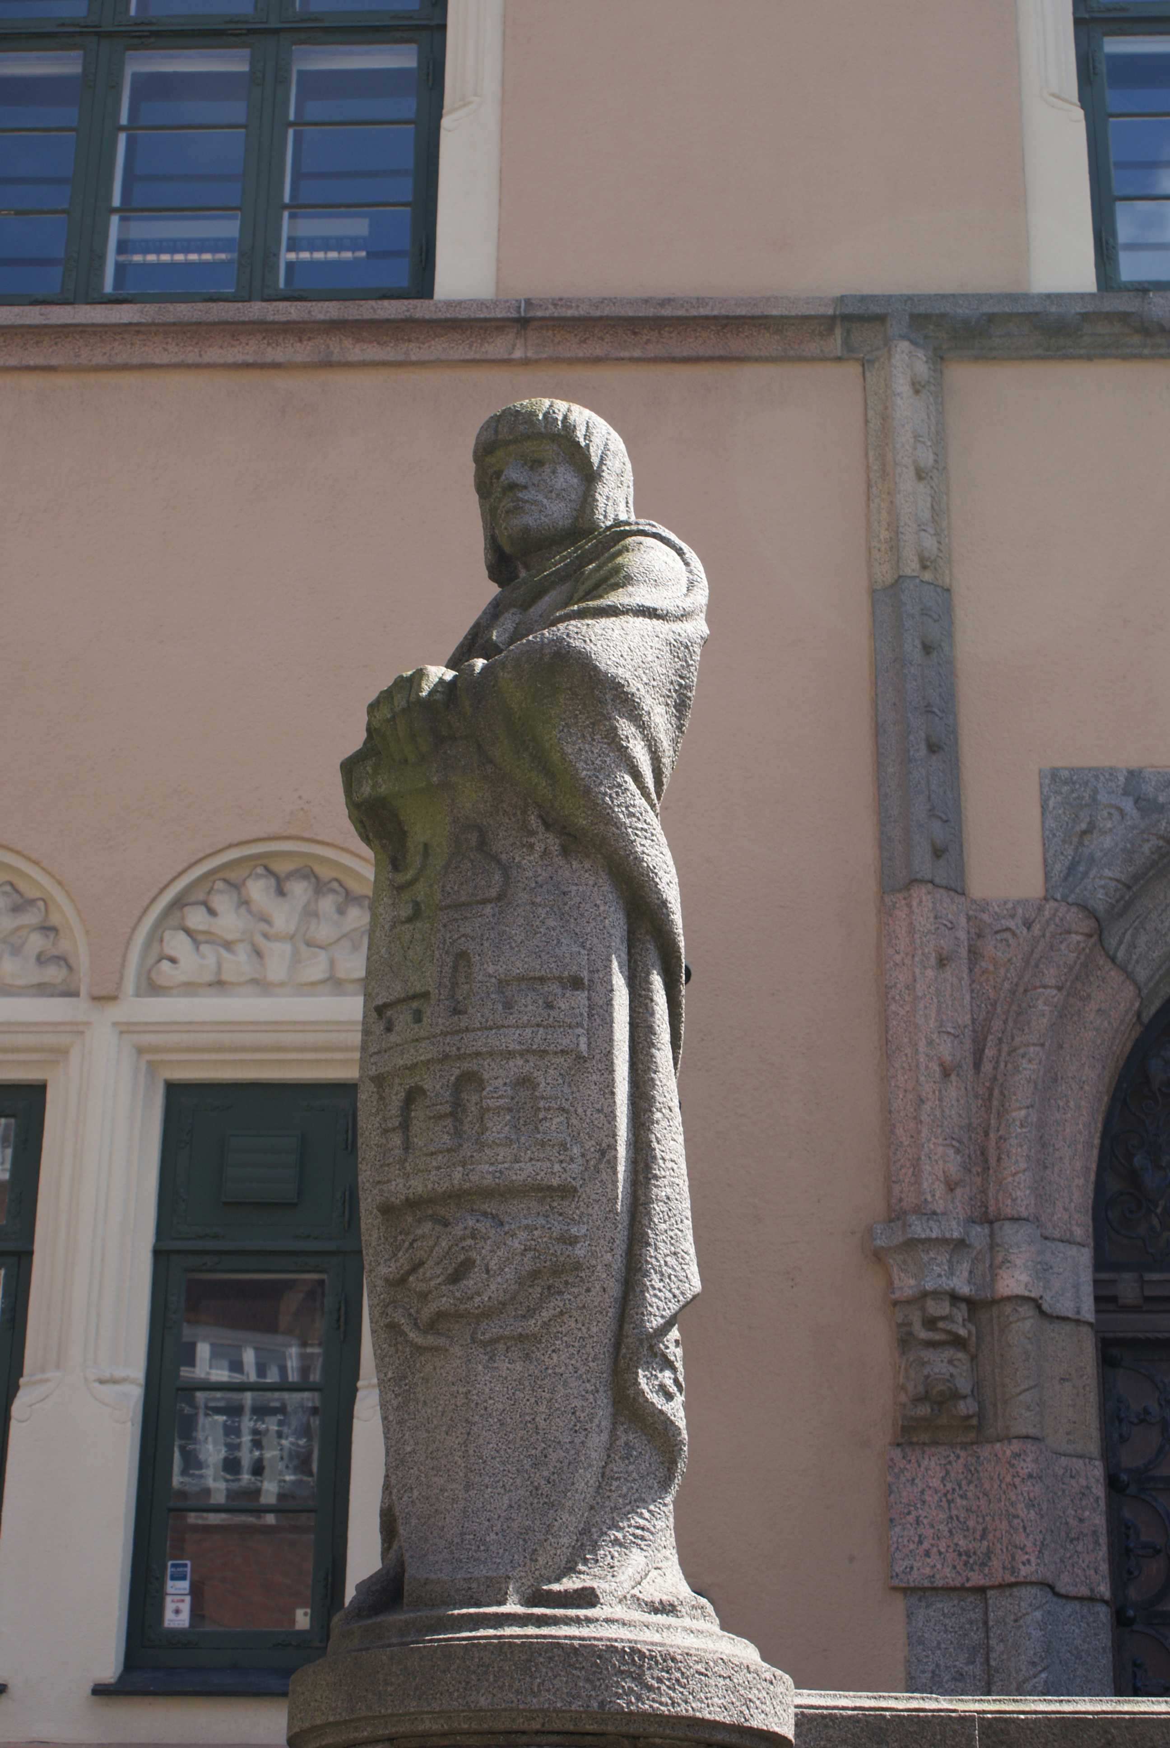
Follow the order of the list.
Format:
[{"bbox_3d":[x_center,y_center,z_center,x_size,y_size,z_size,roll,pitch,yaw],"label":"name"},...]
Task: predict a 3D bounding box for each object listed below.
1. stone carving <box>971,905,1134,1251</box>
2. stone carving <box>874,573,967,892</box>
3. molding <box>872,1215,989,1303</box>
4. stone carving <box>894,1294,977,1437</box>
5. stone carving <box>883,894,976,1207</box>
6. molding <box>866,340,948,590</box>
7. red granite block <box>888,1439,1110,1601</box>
[{"bbox_3d":[1.546,0.635,9.713,0.516,1.147,0.374,0,-23,2],"label":"stone carving"},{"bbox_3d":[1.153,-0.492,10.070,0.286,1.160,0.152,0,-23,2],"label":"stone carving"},{"bbox_3d":[1.115,1.220,9.324,0.369,0.253,0.192,0,-23,2],"label":"molding"},{"bbox_3d":[1.111,1.543,9.184,0.258,0.470,0.202,0,-23,2],"label":"stone carving"},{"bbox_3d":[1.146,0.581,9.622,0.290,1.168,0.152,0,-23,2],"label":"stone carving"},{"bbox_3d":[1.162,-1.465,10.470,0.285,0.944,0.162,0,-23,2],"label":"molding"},{"bbox_3d":[1.279,1.990,9.056,0.662,0.440,0.364,0,-23,2],"label":"red granite block"}]

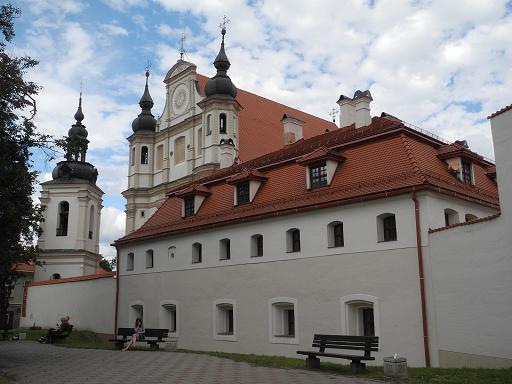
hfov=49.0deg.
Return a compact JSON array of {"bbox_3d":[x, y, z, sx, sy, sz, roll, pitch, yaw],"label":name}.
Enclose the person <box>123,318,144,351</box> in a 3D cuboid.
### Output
[{"bbox_3d":[-4.885,5.750,22.600,0.500,1.250,0.900,-8,-14,32],"label":"person"}]

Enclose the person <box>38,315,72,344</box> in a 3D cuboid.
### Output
[{"bbox_3d":[-9.369,6.409,26.200,1.300,1.270,0.580,3,-12,-19],"label":"person"}]

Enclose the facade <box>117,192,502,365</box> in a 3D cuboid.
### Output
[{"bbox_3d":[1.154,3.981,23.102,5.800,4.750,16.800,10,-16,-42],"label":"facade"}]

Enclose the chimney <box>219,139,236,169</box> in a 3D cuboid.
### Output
[{"bbox_3d":[-1.270,-1.725,26.435,0.580,1.420,0.600,10,-16,-42],"label":"chimney"}]

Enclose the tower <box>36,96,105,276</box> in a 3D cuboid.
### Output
[{"bbox_3d":[-19.306,1.101,59.459,4.827,25.600,4.827,-1,-12,2],"label":"tower"}]

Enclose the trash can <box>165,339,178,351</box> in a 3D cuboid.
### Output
[{"bbox_3d":[-3.417,6.176,22.755,0.520,0.450,0.520,-1,-12,0],"label":"trash can"}]

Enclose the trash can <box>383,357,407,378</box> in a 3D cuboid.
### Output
[{"bbox_3d":[3.232,4.113,13.182,0.530,0.450,0.530,-1,-12,0],"label":"trash can"}]

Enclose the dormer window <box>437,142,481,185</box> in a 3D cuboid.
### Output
[{"bbox_3d":[6.699,-0.849,18.706,1.000,1.380,1.500,-12,-16,43],"label":"dormer window"}]

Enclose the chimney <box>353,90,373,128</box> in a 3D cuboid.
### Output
[{"bbox_3d":[4.014,-3.029,21.116,0.540,1.420,0.540,10,-16,-42],"label":"chimney"}]

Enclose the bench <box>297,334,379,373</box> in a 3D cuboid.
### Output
[{"bbox_3d":[2.128,4.226,14.697,0.720,0.870,2.420,8,-14,-36],"label":"bench"}]

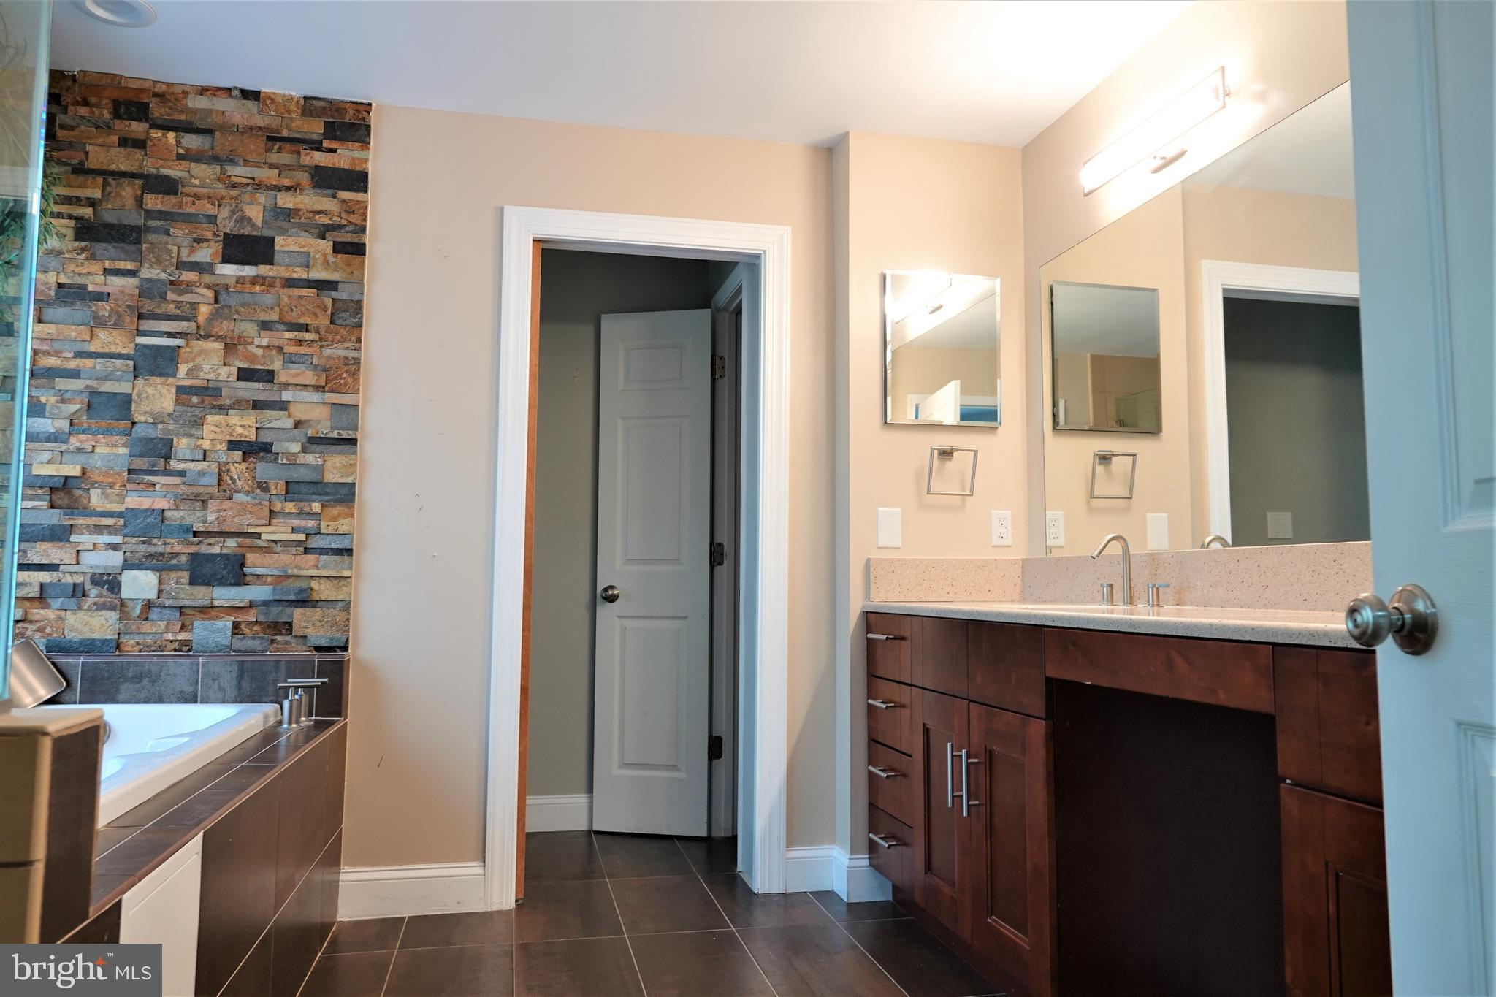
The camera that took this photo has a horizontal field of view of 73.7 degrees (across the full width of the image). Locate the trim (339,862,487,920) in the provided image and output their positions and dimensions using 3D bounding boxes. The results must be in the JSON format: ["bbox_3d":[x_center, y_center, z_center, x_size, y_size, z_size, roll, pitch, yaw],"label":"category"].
[{"bbox_3d":[-0.976,1.145,2.910,0.404,0.144,0.018,2,-5,-13],"label":"trim"}]

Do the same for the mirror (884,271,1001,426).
[{"bbox_3d":[0.643,-0.491,3.266,0.409,0.507,0.028,2,-5,-13],"label":"mirror"}]

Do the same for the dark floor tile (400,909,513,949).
[{"bbox_3d":[-0.813,1.214,2.797,0.296,0.010,0.289,2,-5,-13],"label":"dark floor tile"}]

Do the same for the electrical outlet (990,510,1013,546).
[{"bbox_3d":[0.834,0.101,3.272,0.071,0.116,0.008,2,-5,-13],"label":"electrical outlet"}]

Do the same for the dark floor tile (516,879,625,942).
[{"bbox_3d":[-0.544,1.232,2.982,0.302,0.010,0.545,2,-5,-13],"label":"dark floor tile"}]

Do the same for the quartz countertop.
[{"bbox_3d":[0.874,0.265,2.205,0.553,0.032,2.070,2,-5,-13],"label":"quartz countertop"}]

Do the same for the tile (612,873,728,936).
[{"bbox_3d":[-0.250,1.240,3.044,0.299,0.010,0.540,2,-5,-13],"label":"tile"}]

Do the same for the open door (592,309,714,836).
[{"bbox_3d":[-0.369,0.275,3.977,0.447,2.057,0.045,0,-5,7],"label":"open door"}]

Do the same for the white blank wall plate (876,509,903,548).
[{"bbox_3d":[0.451,0.094,3.162,0.079,0.124,0.008,1,-5,-12],"label":"white blank wall plate"}]

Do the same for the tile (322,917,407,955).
[{"bbox_3d":[-1.051,1.208,2.745,0.191,0.010,0.282,2,-5,-13],"label":"tile"}]

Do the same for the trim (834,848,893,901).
[{"bbox_3d":[0.357,1.179,3.137,0.156,0.137,0.136,2,-5,-13],"label":"trim"}]

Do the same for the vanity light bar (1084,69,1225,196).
[{"bbox_3d":[1.051,-0.933,2.571,0.098,0.109,0.575,2,-5,-13],"label":"vanity light bar"}]

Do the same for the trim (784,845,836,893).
[{"bbox_3d":[0.195,1.181,3.170,0.158,0.135,0.018,2,-5,-13],"label":"trim"}]

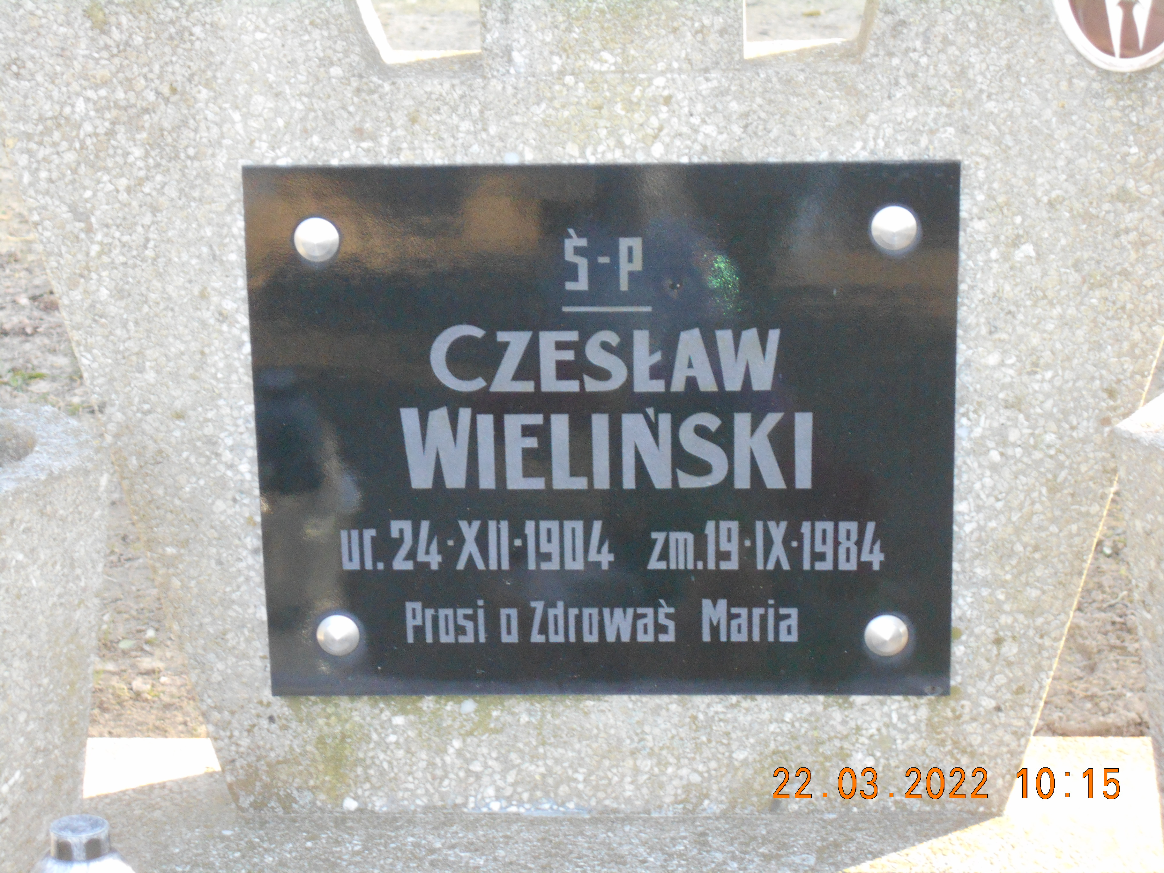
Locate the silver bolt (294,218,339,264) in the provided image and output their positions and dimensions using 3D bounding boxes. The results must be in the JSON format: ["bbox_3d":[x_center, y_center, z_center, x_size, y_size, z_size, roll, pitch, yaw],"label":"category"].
[{"bbox_3d":[-0.157,-0.116,1.962,0.026,0.026,0.009,0,21,3],"label":"silver bolt"}]

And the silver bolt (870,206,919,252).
[{"bbox_3d":[0.182,-0.121,1.945,0.026,0.026,0.009,0,21,3],"label":"silver bolt"}]

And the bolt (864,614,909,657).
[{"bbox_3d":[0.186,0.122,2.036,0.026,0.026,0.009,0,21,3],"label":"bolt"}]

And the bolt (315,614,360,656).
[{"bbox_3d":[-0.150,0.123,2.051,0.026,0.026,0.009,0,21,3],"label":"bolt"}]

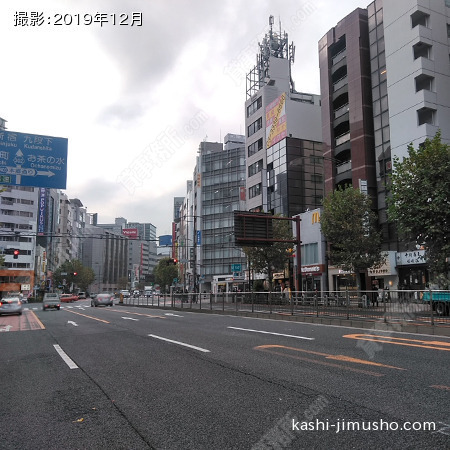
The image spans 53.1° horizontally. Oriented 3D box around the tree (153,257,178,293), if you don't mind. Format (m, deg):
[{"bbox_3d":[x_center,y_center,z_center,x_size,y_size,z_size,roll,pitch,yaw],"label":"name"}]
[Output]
[{"bbox_3d":[-13.231,11.814,101.692,5.870,9.190,5.870,4,-9,-24],"label":"tree"}]

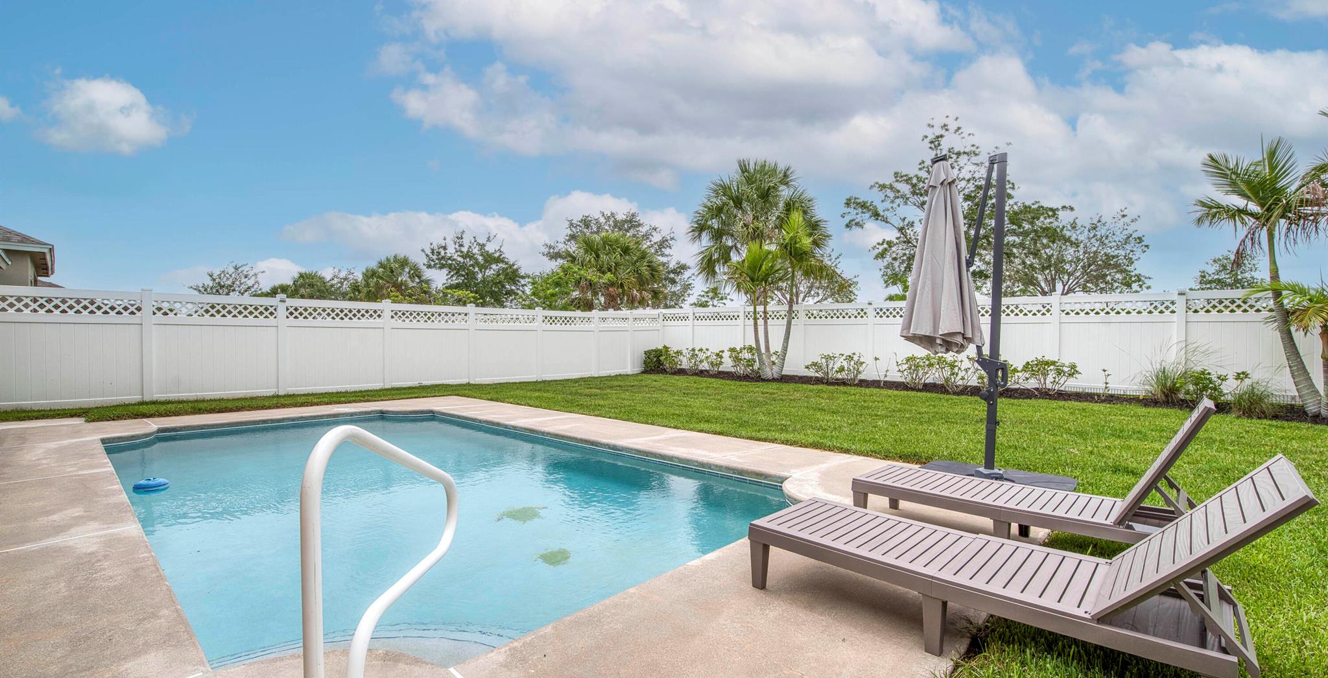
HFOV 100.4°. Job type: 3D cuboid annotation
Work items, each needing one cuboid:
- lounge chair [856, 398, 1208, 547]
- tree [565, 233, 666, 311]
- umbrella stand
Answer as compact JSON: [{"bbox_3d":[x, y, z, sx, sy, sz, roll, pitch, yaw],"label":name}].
[{"bbox_3d":[1.872,0.685,2.930,1.554,0.860,0.571,0,0,43],"label":"lounge chair"},{"bbox_3d":[-1.807,-1.480,21.001,3.700,5.200,3.700,0,0,0],"label":"tree"},{"bbox_3d":[2.384,-0.143,4.133,0.980,2.520,1.000,0,0,-45],"label":"umbrella stand"}]

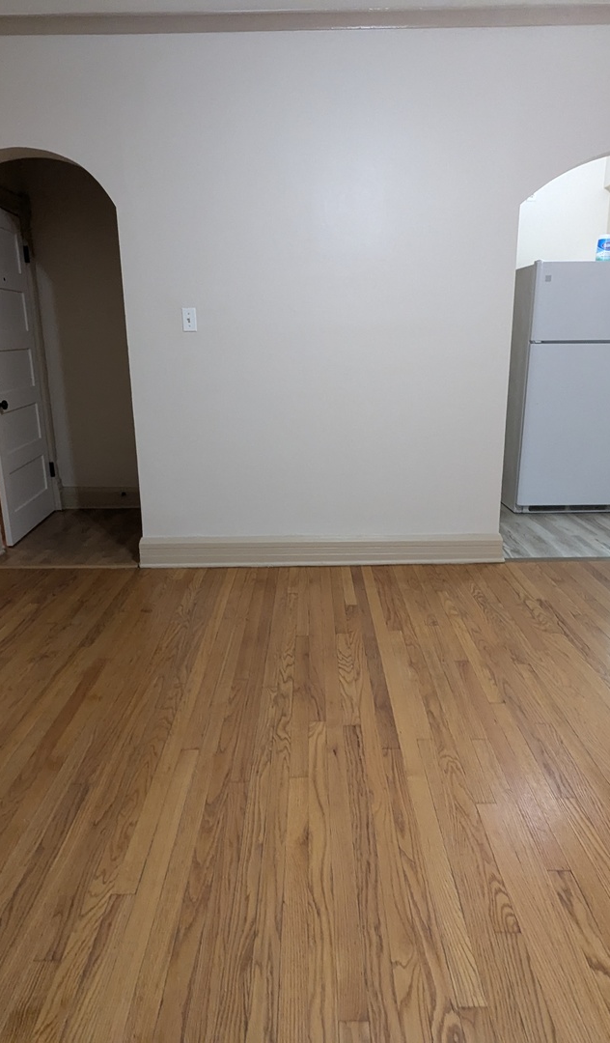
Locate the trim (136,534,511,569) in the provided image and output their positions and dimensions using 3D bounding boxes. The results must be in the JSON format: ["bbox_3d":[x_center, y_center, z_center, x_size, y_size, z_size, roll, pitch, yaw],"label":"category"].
[{"bbox_3d":[0.094,0.165,3.640,2.072,0.174,0.028,-1,16,0],"label":"trim"}]

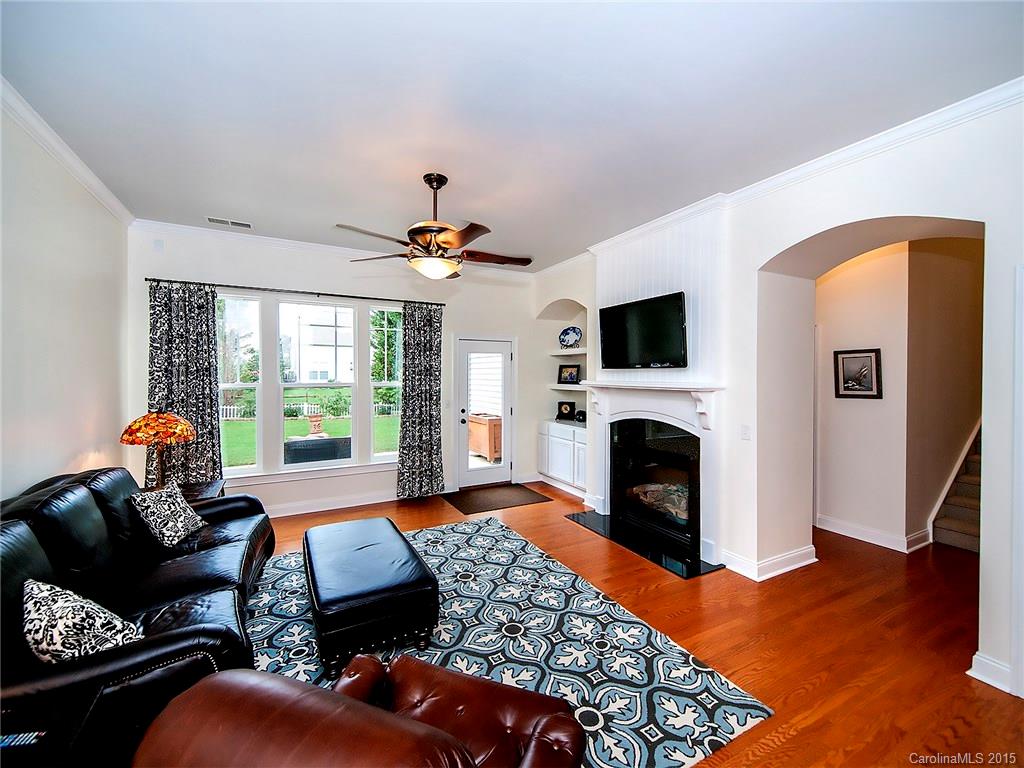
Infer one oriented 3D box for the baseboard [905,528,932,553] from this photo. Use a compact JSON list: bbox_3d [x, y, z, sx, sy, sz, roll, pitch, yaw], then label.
[{"bbox_3d":[3.742,1.440,3.820,0.490,0.140,0.022,-1,2,-29],"label":"baseboard"}]

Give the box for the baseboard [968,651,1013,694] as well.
[{"bbox_3d":[2.379,1.430,2.064,0.035,0.135,0.160,-1,1,-28],"label":"baseboard"}]

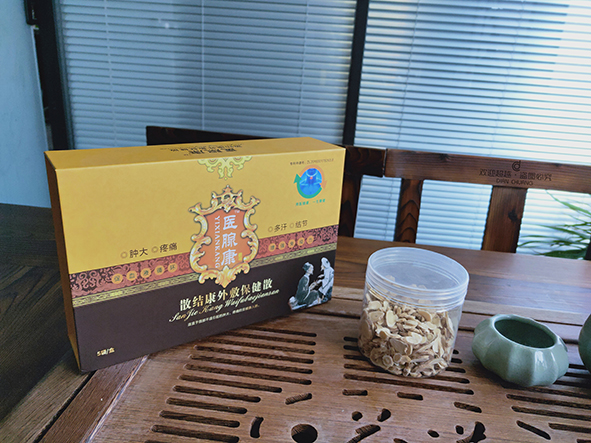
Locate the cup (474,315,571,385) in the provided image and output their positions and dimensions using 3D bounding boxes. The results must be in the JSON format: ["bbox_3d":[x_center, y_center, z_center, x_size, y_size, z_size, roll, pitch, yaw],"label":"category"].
[{"bbox_3d":[0.208,0.120,0.367,0.078,0.039,0.078,3,19,-1],"label":"cup"}]

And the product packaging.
[{"bbox_3d":[-0.082,0.018,0.403,0.270,0.179,0.067,-10,23,-33],"label":"product packaging"}]

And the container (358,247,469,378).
[{"bbox_3d":[0.111,0.084,0.378,0.090,0.089,0.090,3,19,-1],"label":"container"}]

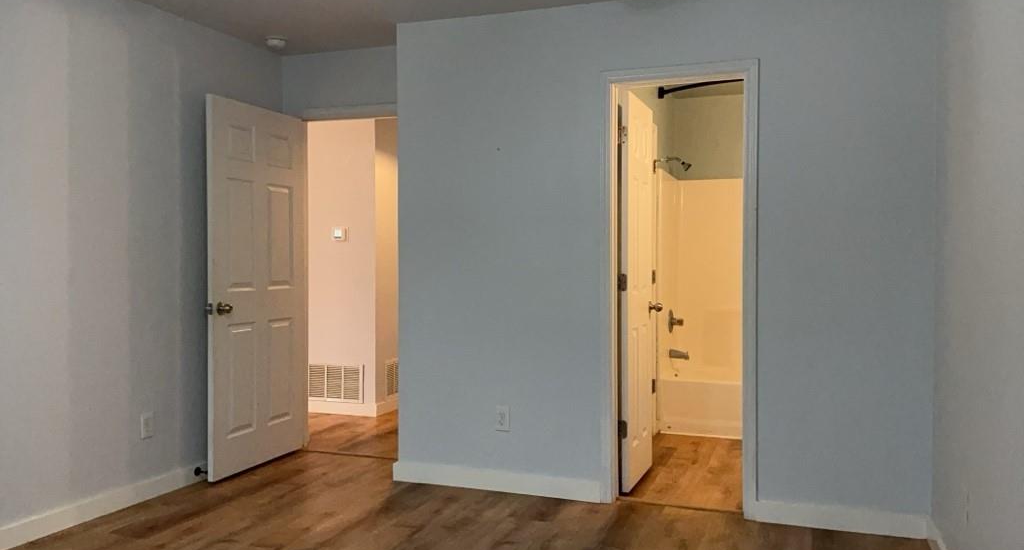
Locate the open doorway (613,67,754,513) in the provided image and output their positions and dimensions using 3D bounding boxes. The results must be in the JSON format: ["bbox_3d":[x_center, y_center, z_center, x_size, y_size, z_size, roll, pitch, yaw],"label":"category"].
[{"bbox_3d":[0.808,0.093,3.819,0.640,2.056,0.135,1,1,21],"label":"open doorway"}]

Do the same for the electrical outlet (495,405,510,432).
[{"bbox_3d":[-0.048,0.740,4.094,0.080,0.128,0.016,1,1,21],"label":"electrical outlet"}]

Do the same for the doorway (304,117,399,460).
[{"bbox_3d":[-0.898,0.081,4.821,0.780,2.036,0.130,1,1,21],"label":"doorway"}]

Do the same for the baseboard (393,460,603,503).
[{"bbox_3d":[-0.099,1.061,4.112,1.159,0.105,0.020,1,1,21],"label":"baseboard"}]

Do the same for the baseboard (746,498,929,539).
[{"bbox_3d":[1.432,1.075,3.537,0.737,0.107,0.020,1,1,21],"label":"baseboard"}]

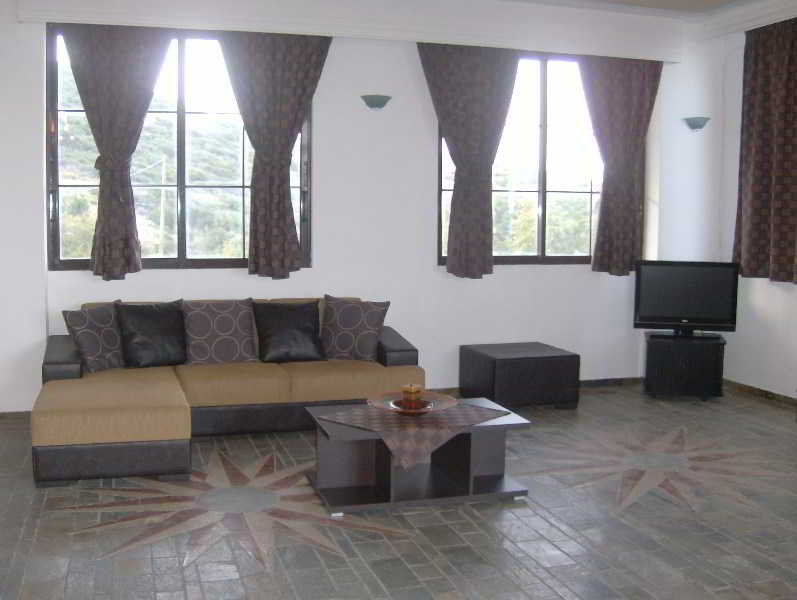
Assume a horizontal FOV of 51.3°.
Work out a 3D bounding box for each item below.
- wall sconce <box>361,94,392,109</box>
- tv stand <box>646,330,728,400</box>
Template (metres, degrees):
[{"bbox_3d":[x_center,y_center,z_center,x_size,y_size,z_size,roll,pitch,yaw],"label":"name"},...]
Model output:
[{"bbox_3d":[-0.173,-1.559,6.519,0.252,0.095,0.122,-1,6,-17],"label":"wall sconce"},{"bbox_3d":[2.446,0.569,7.126,0.627,0.475,0.475,2,5,17],"label":"tv stand"}]

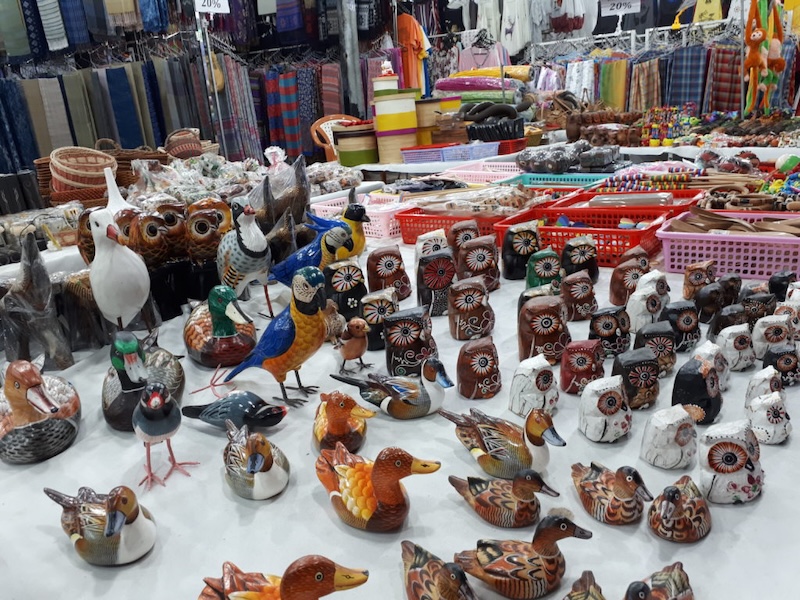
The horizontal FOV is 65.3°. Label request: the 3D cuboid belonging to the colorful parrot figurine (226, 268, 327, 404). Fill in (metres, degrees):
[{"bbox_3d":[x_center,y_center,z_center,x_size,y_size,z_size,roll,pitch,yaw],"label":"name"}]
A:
[{"bbox_3d":[-0.201,0.047,0.972,0.217,0.220,0.078,5,22,24],"label":"colorful parrot figurine"}]

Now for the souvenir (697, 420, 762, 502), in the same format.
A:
[{"bbox_3d":[0.370,0.177,0.698,0.057,0.083,0.053,-8,20,-11],"label":"souvenir"}]

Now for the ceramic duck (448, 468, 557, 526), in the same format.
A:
[{"bbox_3d":[0.112,0.210,0.684,0.120,0.066,0.059,5,22,23],"label":"ceramic duck"}]

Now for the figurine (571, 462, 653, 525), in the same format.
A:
[{"bbox_3d":[0.227,0.205,0.676,0.096,0.066,0.049,15,27,43],"label":"figurine"}]

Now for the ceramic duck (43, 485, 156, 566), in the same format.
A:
[{"bbox_3d":[-0.328,0.234,0.674,0.141,0.089,0.072,7,23,28],"label":"ceramic duck"}]

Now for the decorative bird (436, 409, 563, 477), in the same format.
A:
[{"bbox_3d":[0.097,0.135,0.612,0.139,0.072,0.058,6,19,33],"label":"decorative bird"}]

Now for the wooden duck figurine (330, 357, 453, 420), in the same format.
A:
[{"bbox_3d":[-0.003,0.106,0.742,0.146,0.073,0.060,-1,16,11],"label":"wooden duck figurine"}]

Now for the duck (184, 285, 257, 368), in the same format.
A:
[{"bbox_3d":[-0.333,0.036,1.129,0.120,0.151,0.198,-19,25,-35],"label":"duck"}]

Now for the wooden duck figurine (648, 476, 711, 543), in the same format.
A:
[{"bbox_3d":[0.228,0.166,0.509,0.043,0.048,0.075,8,20,38],"label":"wooden duck figurine"}]

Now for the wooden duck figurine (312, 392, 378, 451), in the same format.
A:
[{"bbox_3d":[-0.069,0.127,0.690,0.053,0.068,0.095,-16,20,-36],"label":"wooden duck figurine"}]

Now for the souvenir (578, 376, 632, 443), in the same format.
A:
[{"bbox_3d":[0.222,0.113,0.671,0.050,0.063,0.044,-13,18,-28],"label":"souvenir"}]

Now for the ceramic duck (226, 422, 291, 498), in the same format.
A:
[{"bbox_3d":[-0.185,0.188,0.776,0.069,0.087,0.136,-17,23,-32],"label":"ceramic duck"}]

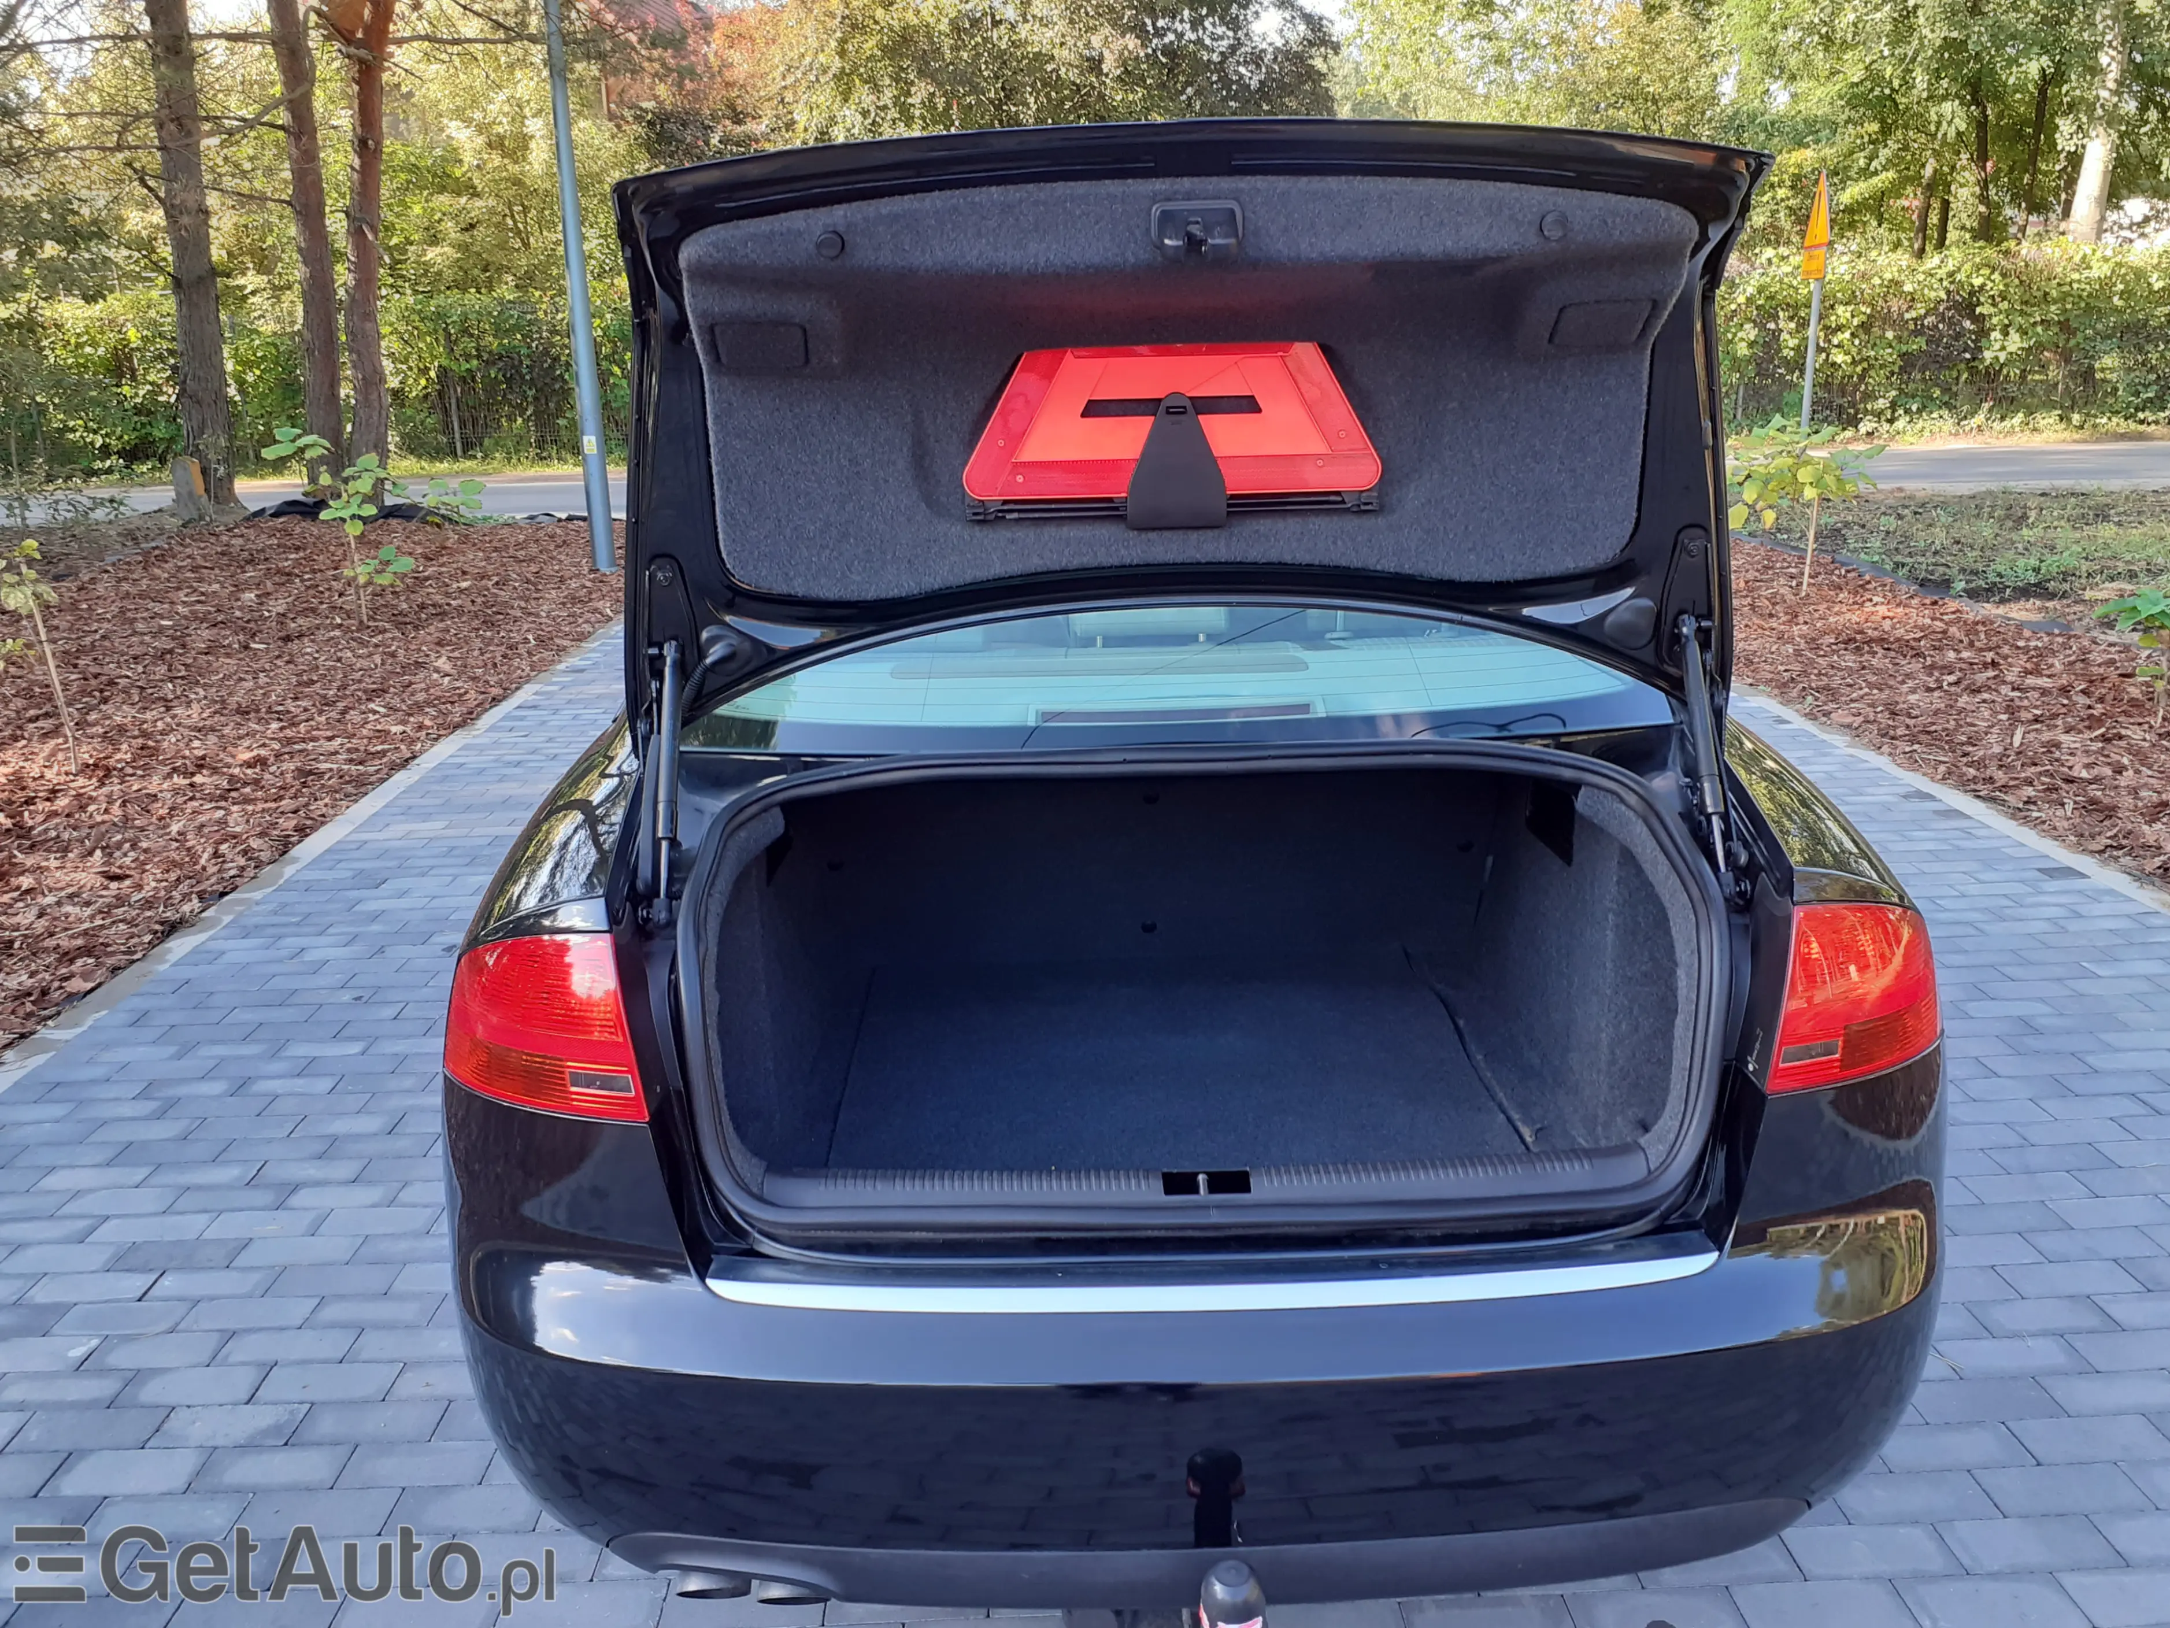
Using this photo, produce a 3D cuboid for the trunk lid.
[{"bbox_3d":[0.103,-0.371,1.751,1.240,0.610,0.430,-2,16,0],"label":"trunk lid"}]

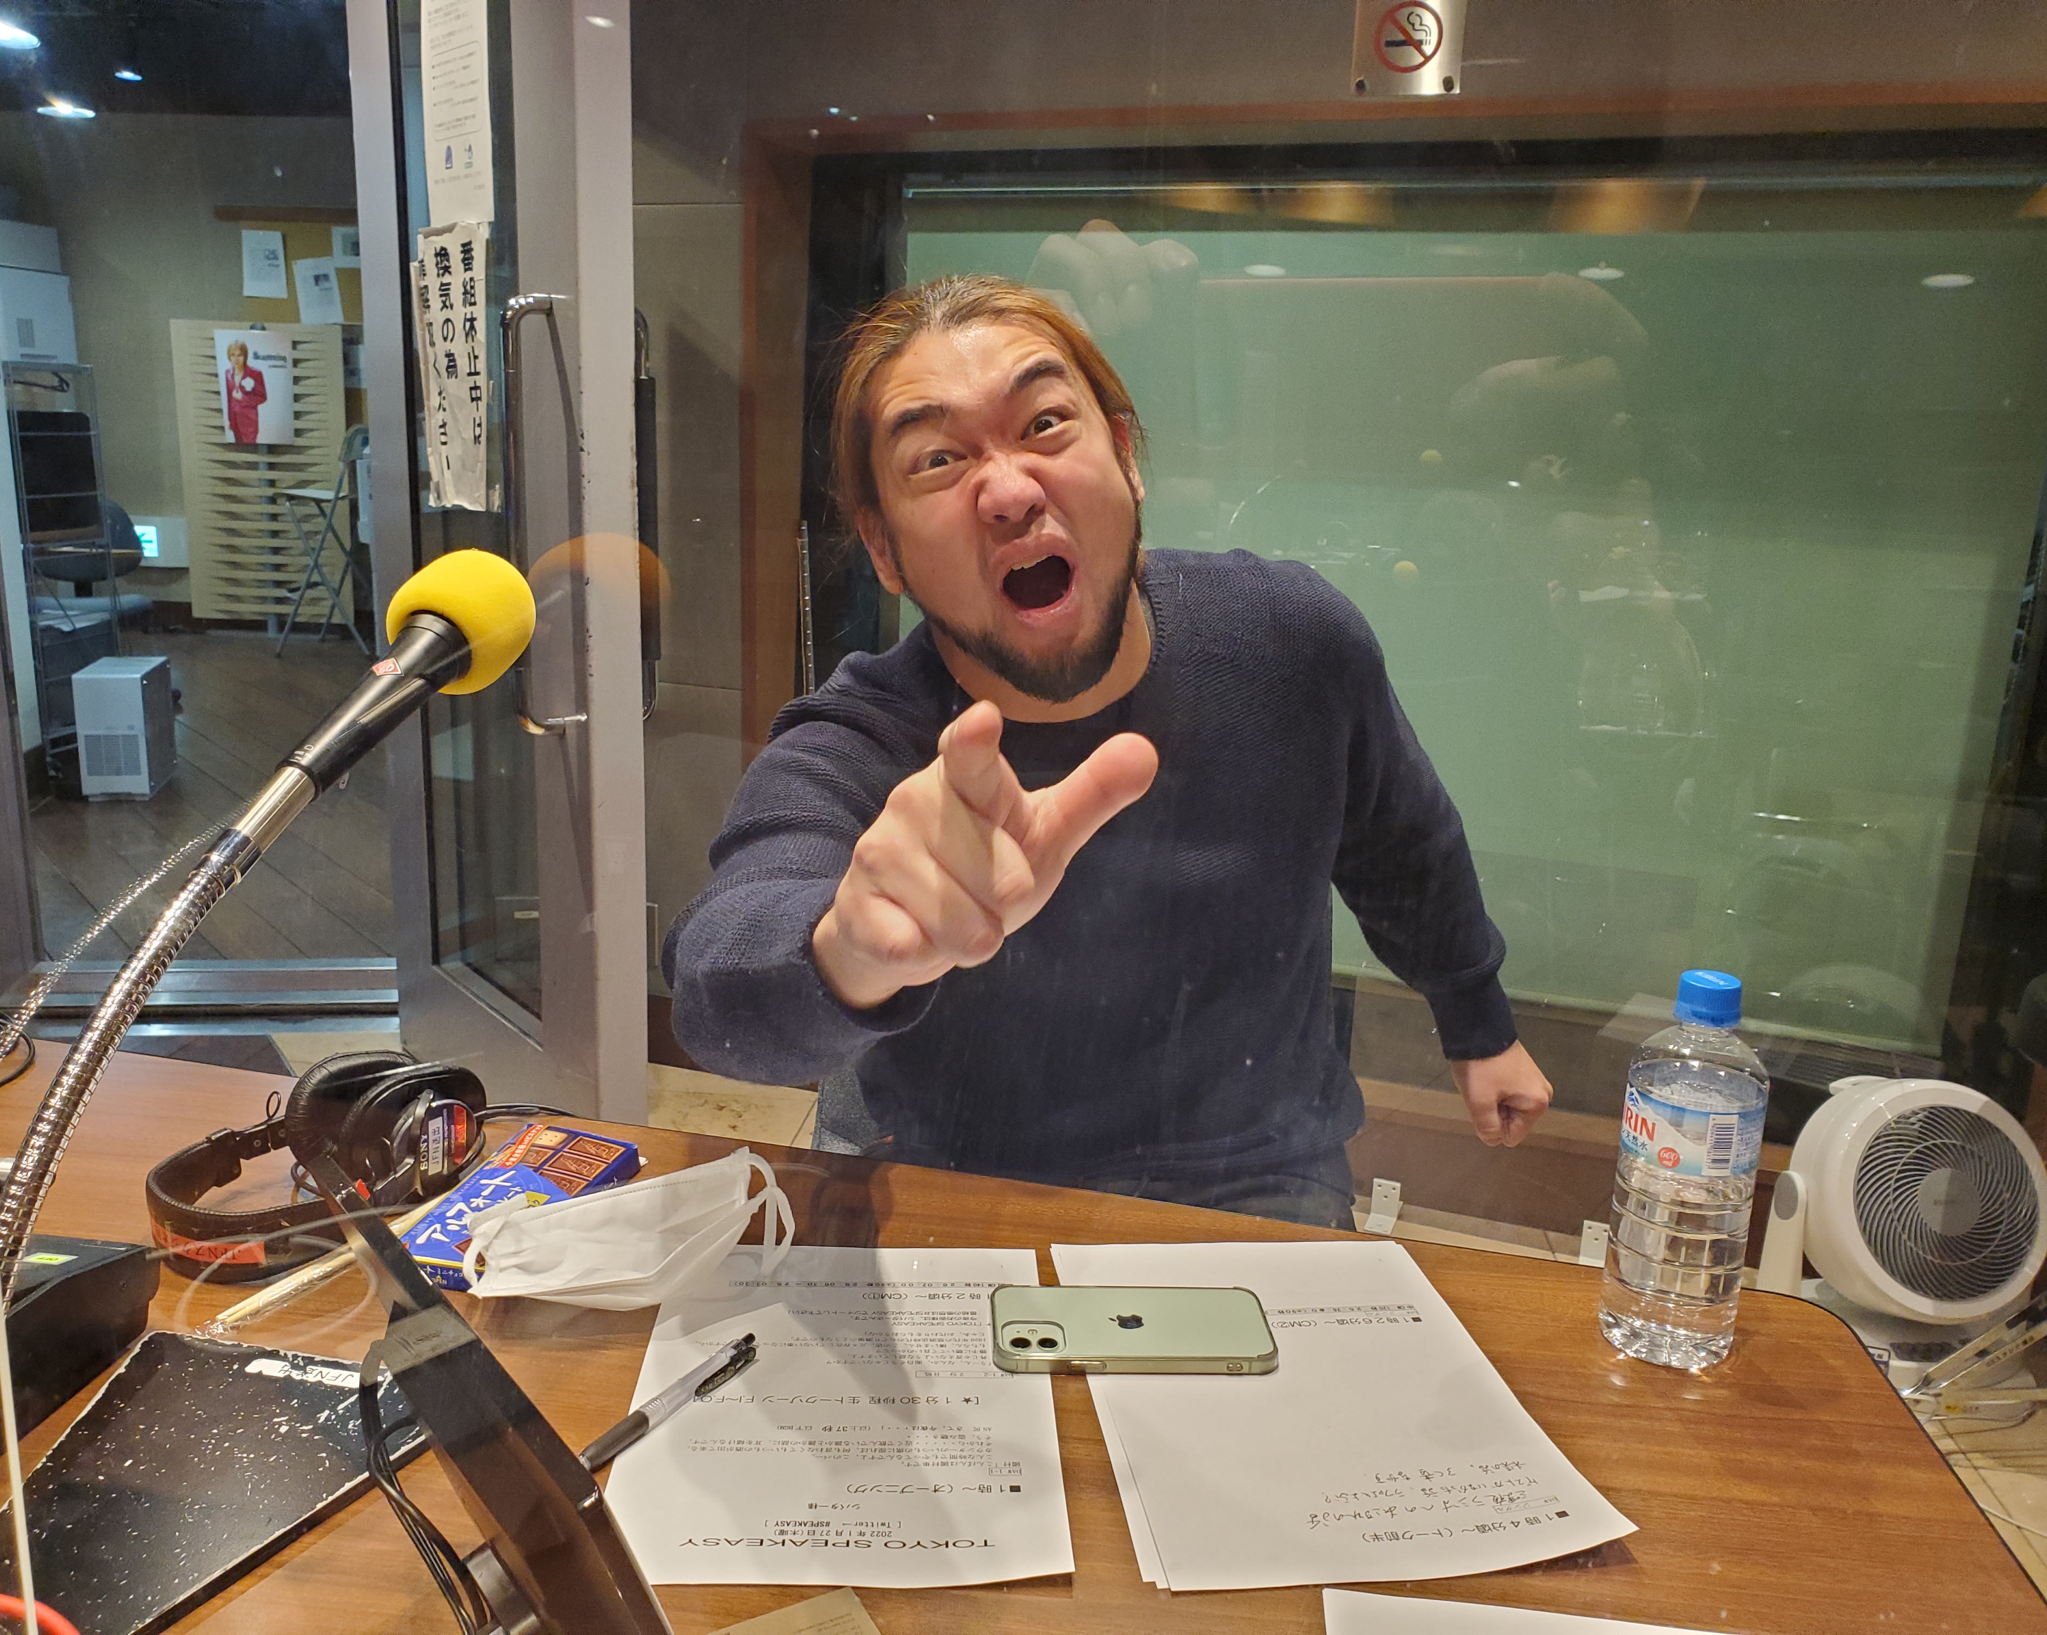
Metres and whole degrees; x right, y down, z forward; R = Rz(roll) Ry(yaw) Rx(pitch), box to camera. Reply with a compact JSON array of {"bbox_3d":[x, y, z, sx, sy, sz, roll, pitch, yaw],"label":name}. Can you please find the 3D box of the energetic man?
[{"bbox_3d":[0.101,0.316,1.097,0.685,1.296,0.830,1,14,-4],"label":"energetic man"}]

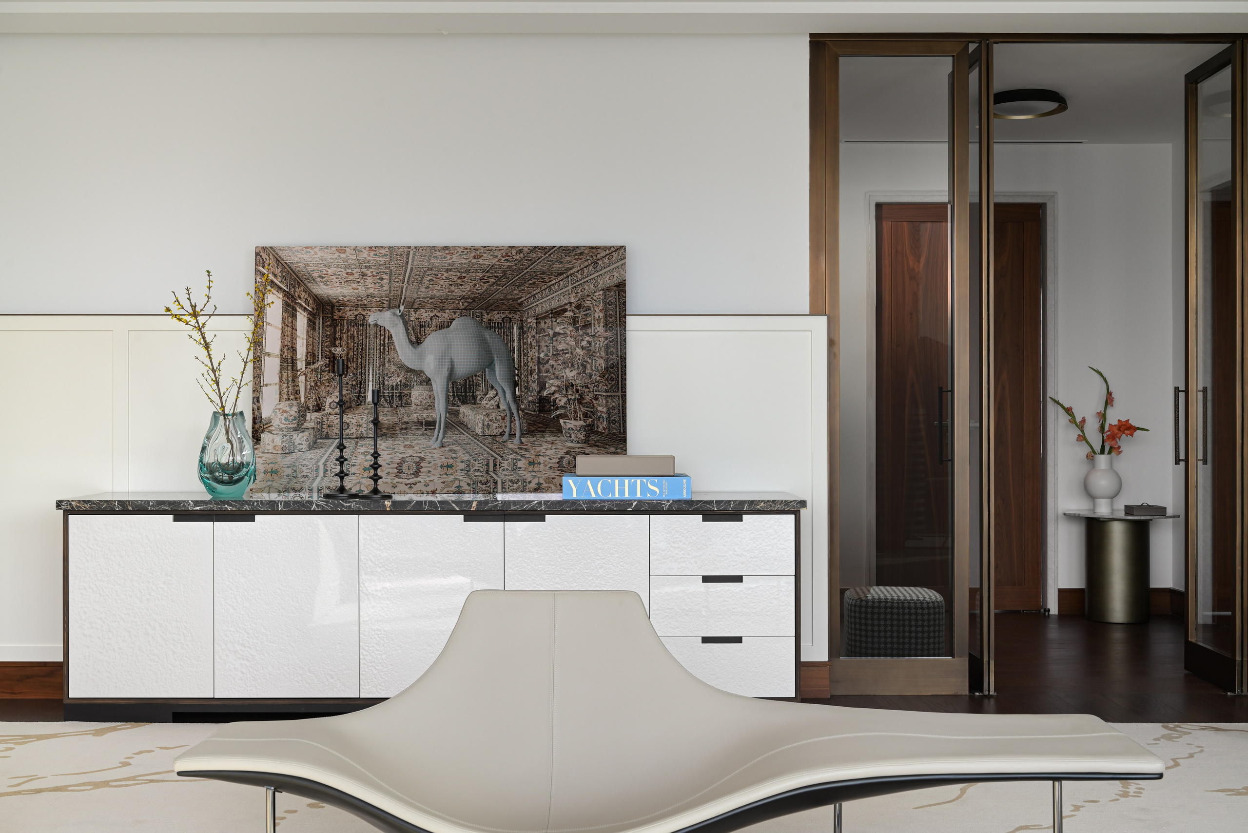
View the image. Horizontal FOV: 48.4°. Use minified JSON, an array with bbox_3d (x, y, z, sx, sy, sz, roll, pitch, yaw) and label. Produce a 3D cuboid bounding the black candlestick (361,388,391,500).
[{"bbox_3d":[-0.838,0.092,4.690,0.110,0.370,0.110,0,0,0],"label":"black candlestick"}]

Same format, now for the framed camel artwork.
[{"bbox_3d":[-0.665,-0.171,5.025,1.348,0.900,0.035,0,-5,0],"label":"framed camel artwork"}]

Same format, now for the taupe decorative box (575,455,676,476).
[{"bbox_3d":[0.006,0.169,4.775,0.331,0.065,0.240,0,0,-1],"label":"taupe decorative box"}]

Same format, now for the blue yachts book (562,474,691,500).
[{"bbox_3d":[0.008,0.239,4.780,0.428,0.077,0.345,0,0,-1],"label":"blue yachts book"}]

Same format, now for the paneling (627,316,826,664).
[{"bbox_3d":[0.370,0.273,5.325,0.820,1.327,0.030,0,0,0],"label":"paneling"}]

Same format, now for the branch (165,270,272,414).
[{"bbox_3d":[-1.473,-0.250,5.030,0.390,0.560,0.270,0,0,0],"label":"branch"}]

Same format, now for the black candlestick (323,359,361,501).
[{"bbox_3d":[-1.008,0.040,4.945,0.133,0.503,0.133,0,0,0],"label":"black candlestick"}]

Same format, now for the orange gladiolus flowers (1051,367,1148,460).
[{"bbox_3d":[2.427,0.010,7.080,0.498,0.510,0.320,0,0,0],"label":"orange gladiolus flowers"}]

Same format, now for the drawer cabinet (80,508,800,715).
[{"bbox_3d":[-0.672,0.700,5.090,2.580,0.745,0.470,0,0,0],"label":"drawer cabinet"}]

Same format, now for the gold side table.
[{"bbox_3d":[2.610,0.797,7.300,0.585,0.566,0.585,0,0,0],"label":"gold side table"}]

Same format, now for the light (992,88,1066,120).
[{"bbox_3d":[1.857,-1.456,6.460,0.400,0.062,0.400,0,0,0],"label":"light"}]

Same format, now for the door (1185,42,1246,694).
[{"bbox_3d":[2.282,-0.182,5.355,0.050,2.410,0.480,0,0,0],"label":"door"}]

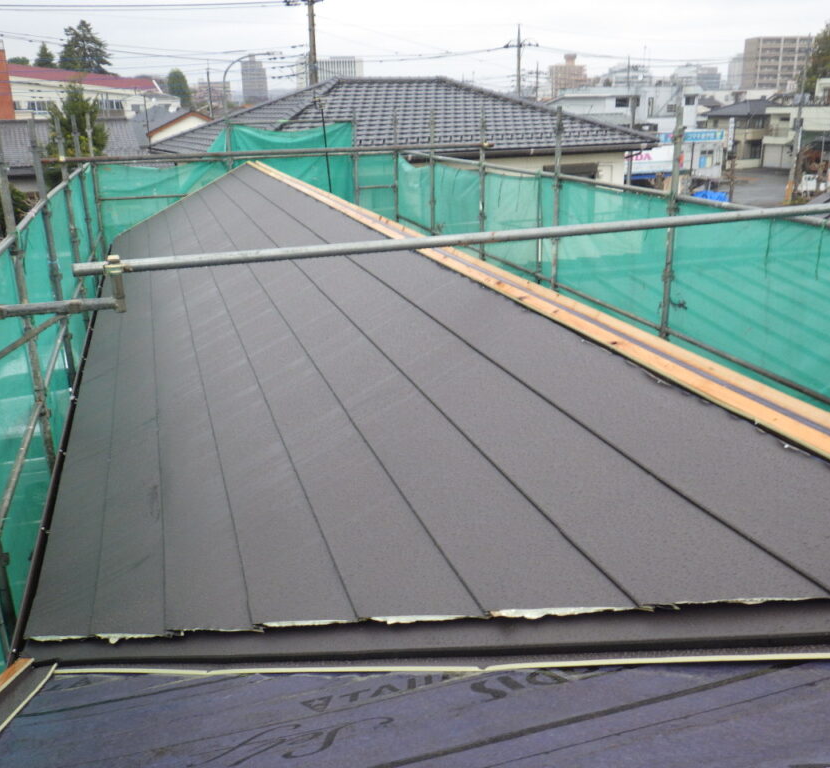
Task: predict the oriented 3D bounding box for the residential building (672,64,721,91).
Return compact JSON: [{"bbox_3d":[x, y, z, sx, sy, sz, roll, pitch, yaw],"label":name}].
[{"bbox_3d":[84.512,-85.750,246.149,14.500,16.701,11.000,-1,19,0],"label":"residential building"}]

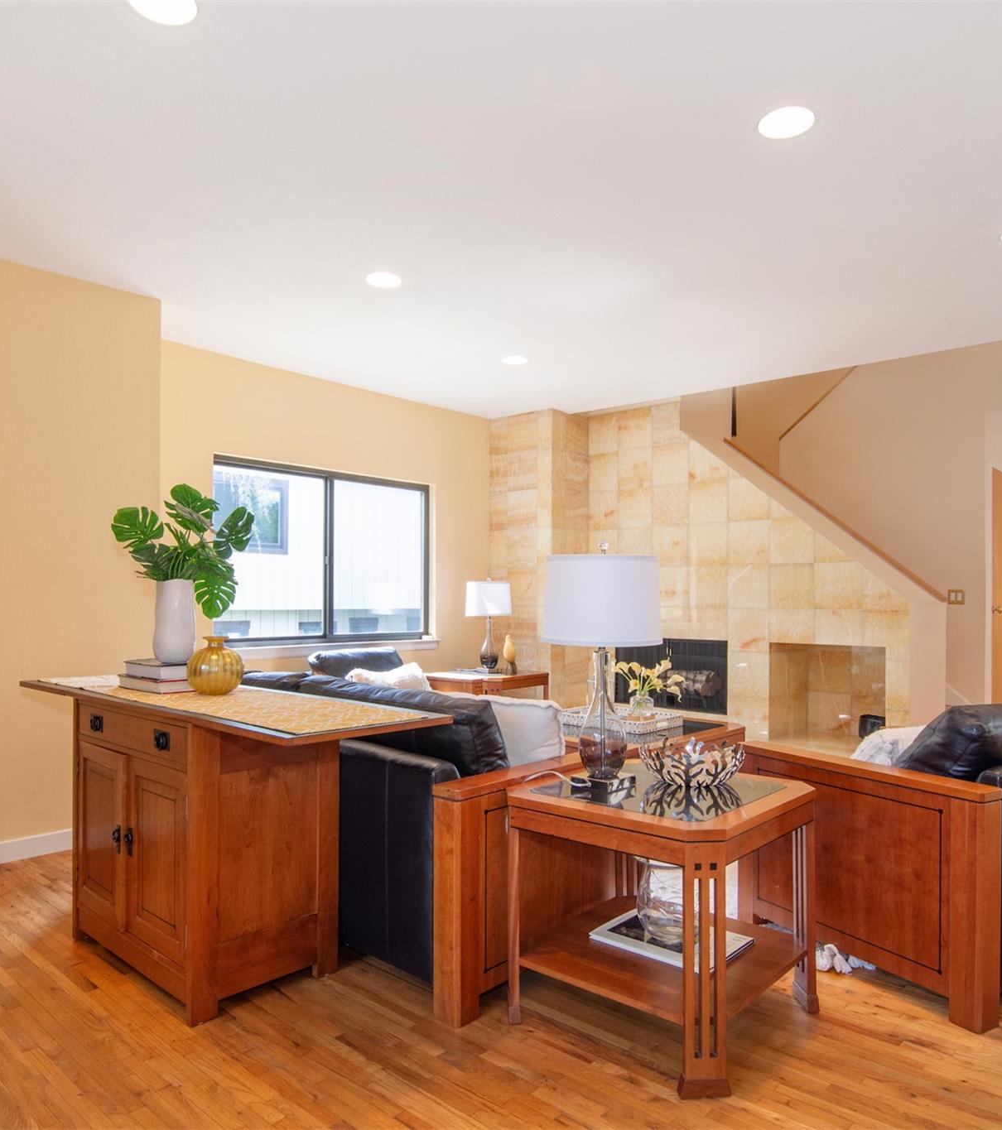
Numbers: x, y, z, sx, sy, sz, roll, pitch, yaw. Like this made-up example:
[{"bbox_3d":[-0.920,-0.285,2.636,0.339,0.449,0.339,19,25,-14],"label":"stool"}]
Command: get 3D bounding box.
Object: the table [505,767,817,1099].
[{"bbox_3d":[0.472,0.980,2.244,0.700,0.637,0.700,-2,-3,43],"label":"table"}]

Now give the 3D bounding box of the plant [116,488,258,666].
[{"bbox_3d":[-1.200,0.035,2.850,0.490,0.650,0.440,1,-2,-23],"label":"plant"}]

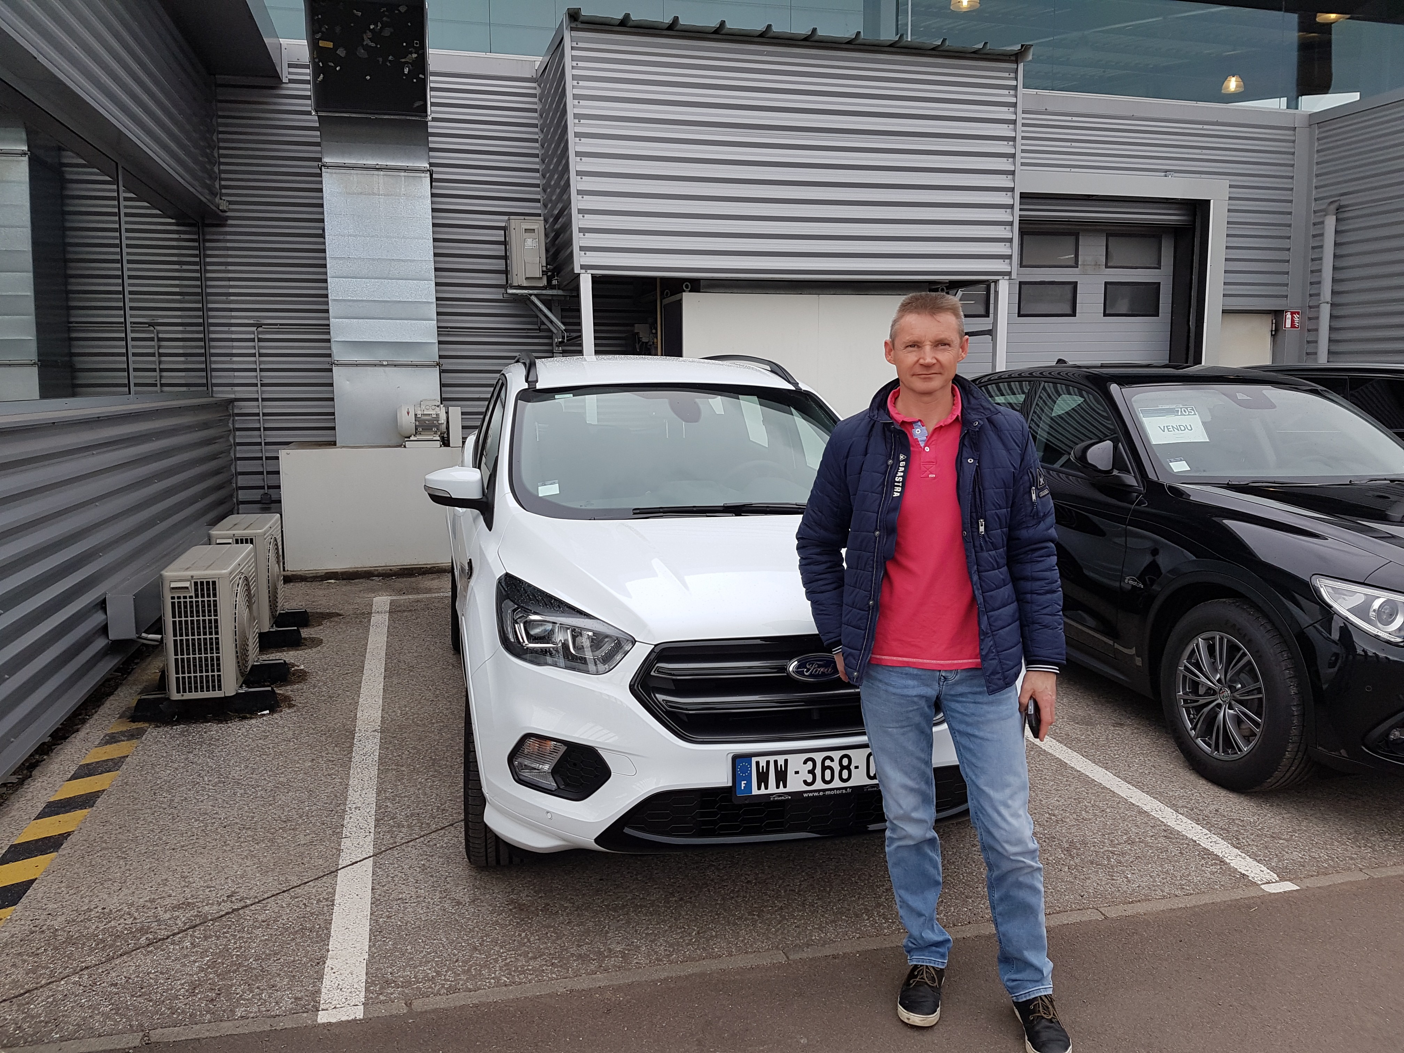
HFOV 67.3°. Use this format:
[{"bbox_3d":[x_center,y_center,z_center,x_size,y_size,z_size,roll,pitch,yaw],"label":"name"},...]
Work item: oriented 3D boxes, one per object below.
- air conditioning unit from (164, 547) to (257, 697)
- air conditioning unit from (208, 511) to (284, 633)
[{"bbox_3d":[-2.457,0.462,5.320,0.295,0.620,0.760,-2,9,-14],"label":"air conditioning unit"},{"bbox_3d":[-2.800,0.291,6.530,0.295,0.620,0.760,-3,9,-14],"label":"air conditioning unit"}]

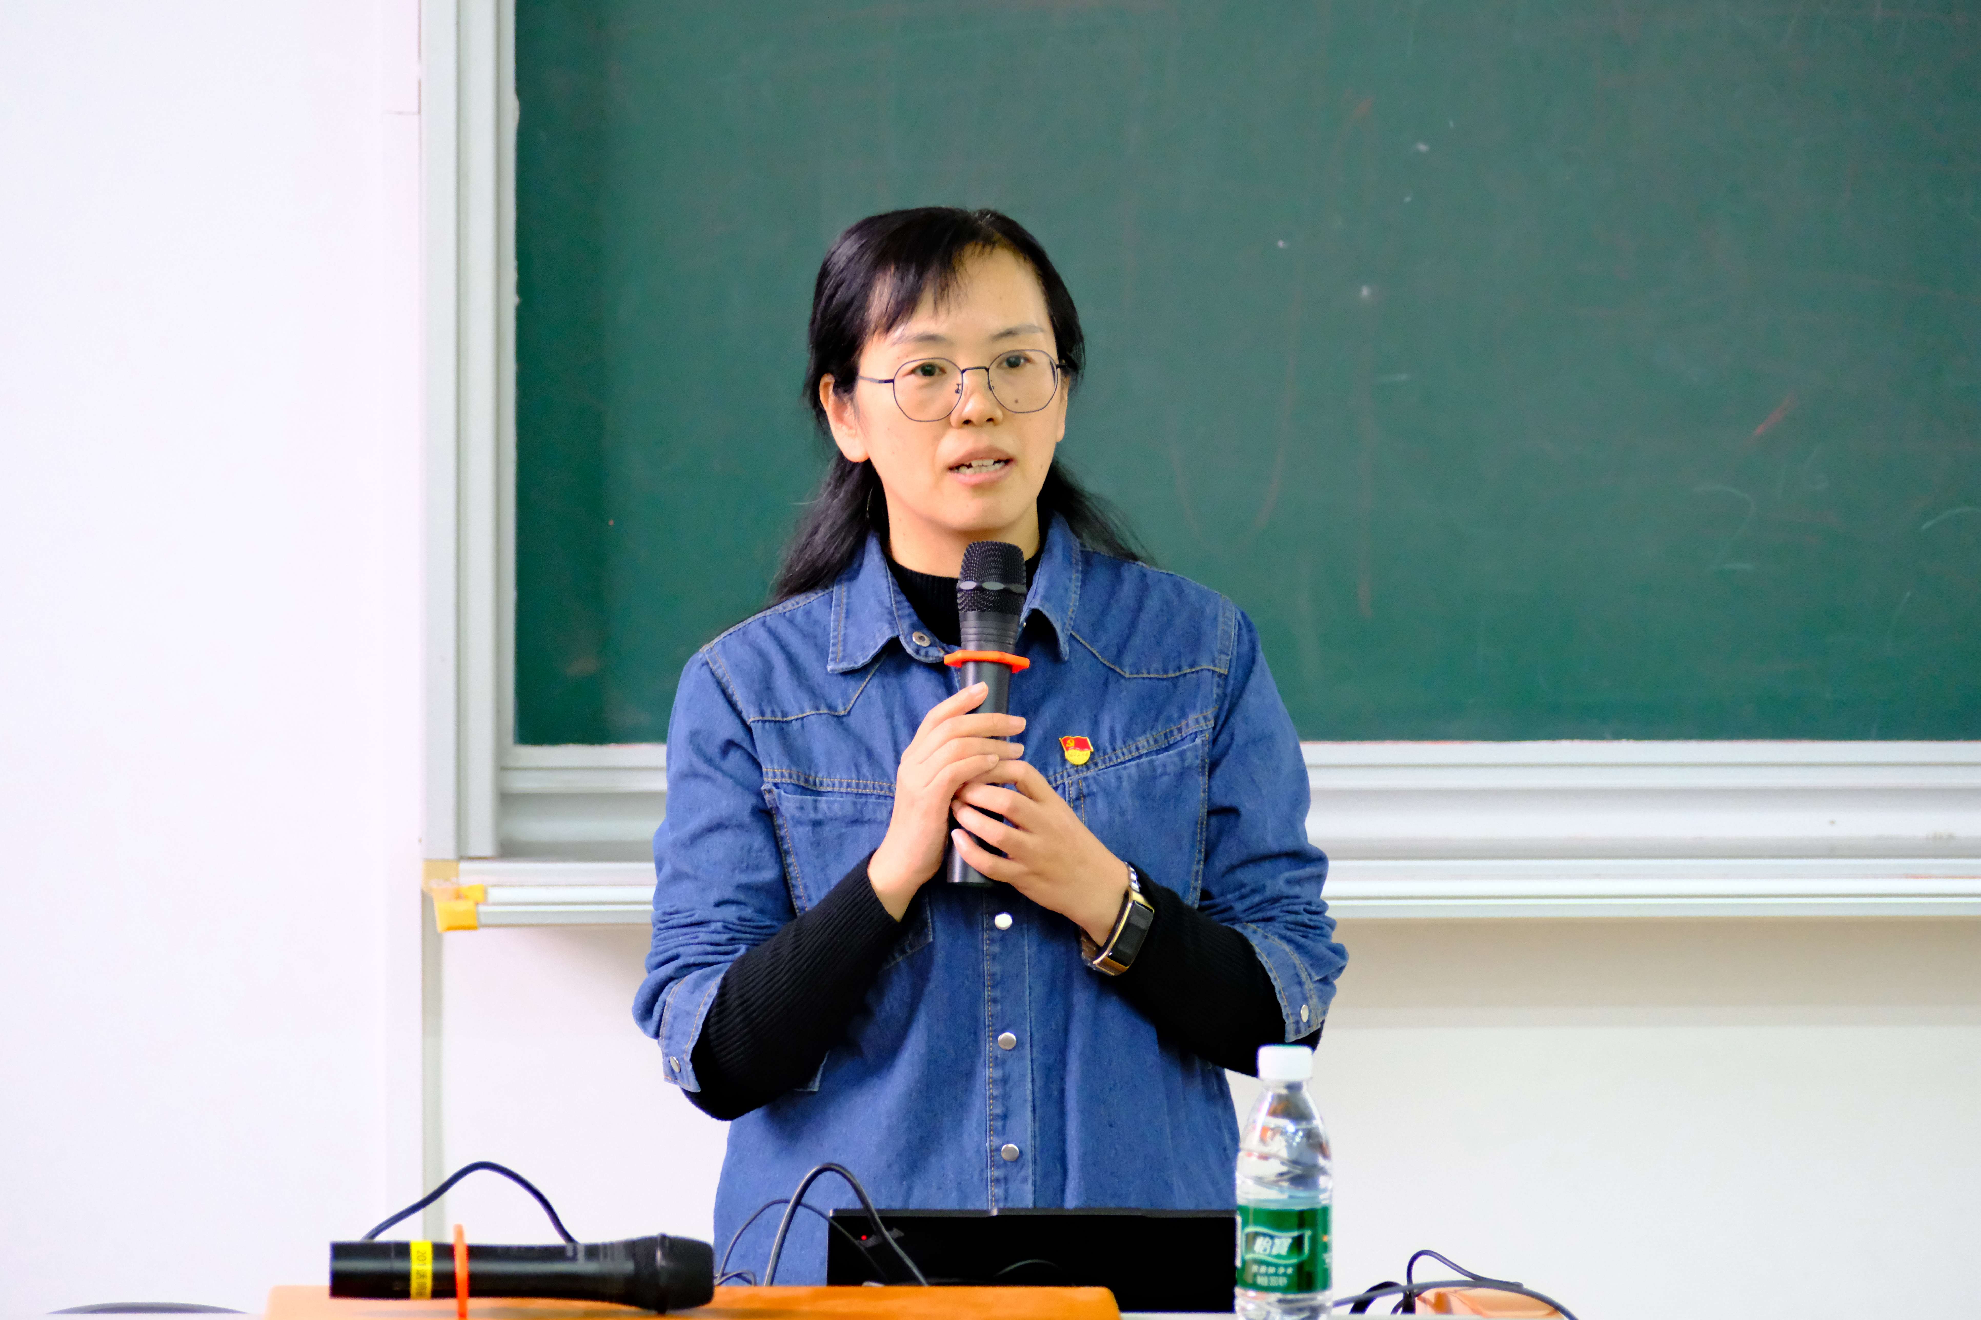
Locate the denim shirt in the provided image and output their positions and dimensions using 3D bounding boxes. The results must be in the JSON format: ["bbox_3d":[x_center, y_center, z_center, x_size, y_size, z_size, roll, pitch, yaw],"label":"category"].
[{"bbox_3d":[-0.001,0.237,7.030,0.505,0.680,0.330,0,1,-9],"label":"denim shirt"}]

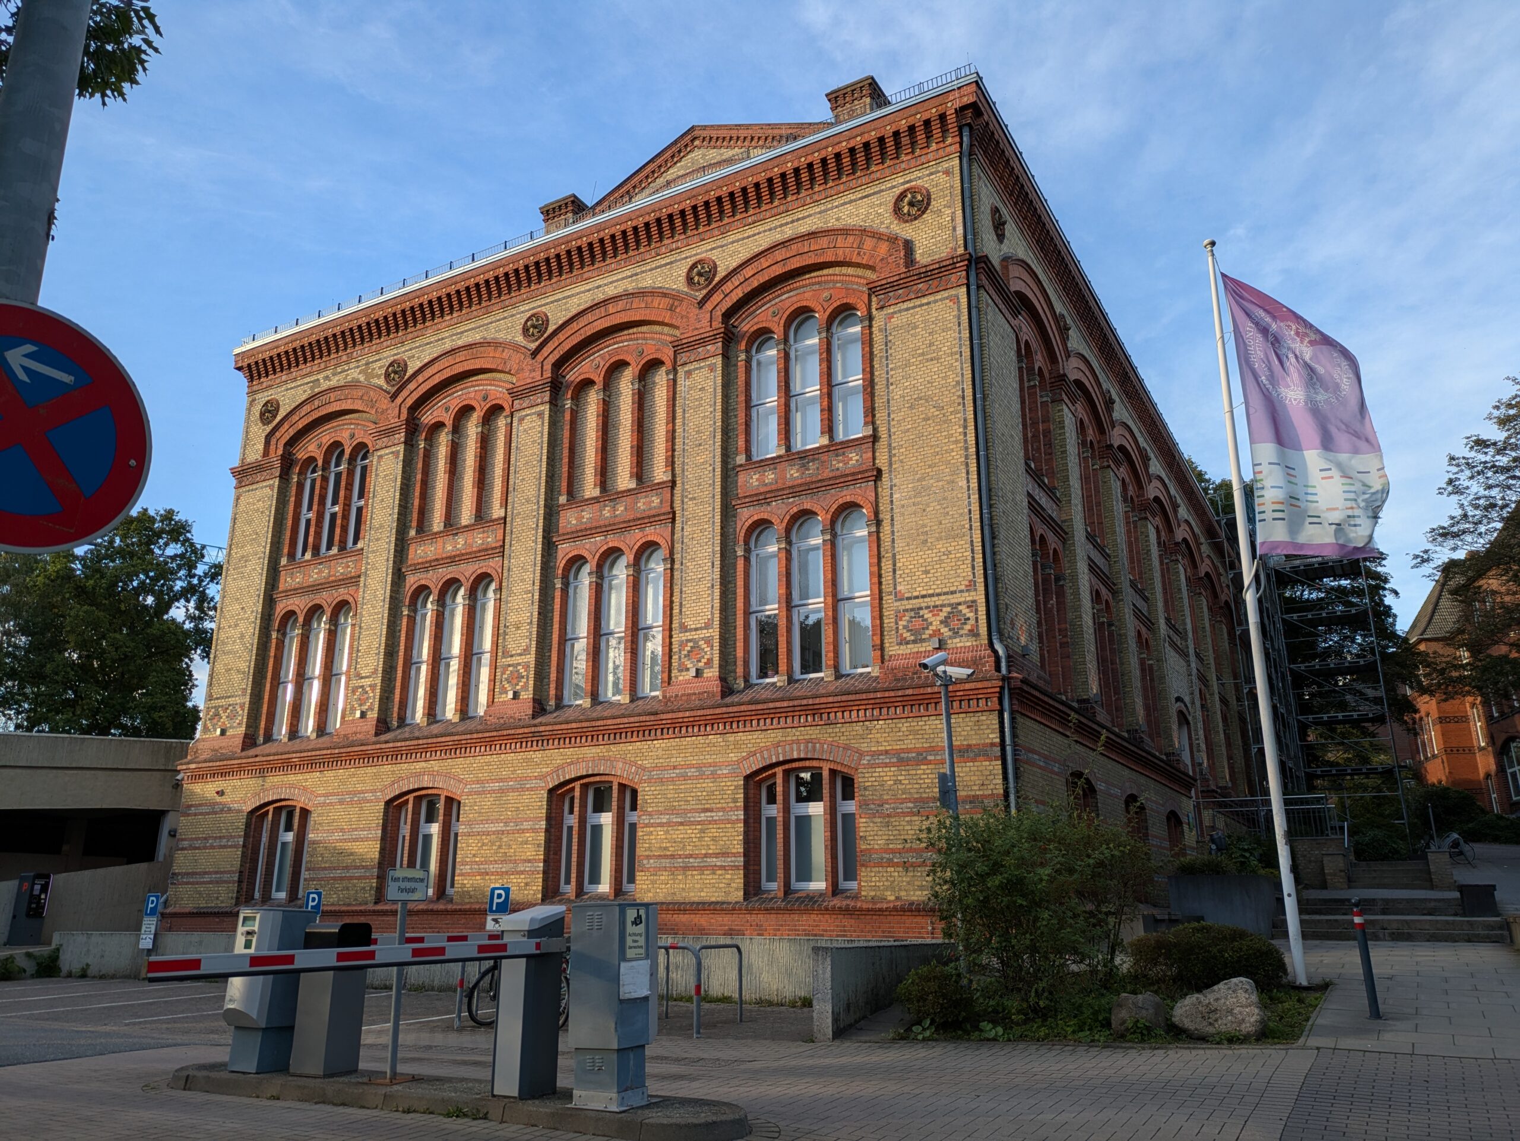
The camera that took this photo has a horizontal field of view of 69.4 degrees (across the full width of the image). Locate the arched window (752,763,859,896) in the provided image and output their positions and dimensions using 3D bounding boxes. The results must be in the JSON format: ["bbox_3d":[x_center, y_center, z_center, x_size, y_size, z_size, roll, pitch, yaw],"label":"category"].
[{"bbox_3d":[0.789,4.629,19.670,2.250,2.280,0.320,-10,-19,28],"label":"arched window"}]

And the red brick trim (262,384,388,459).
[{"bbox_3d":[-11.797,-4.158,30.106,4.950,1.420,0.400,-10,-19,28],"label":"red brick trim"}]

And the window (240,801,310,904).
[{"bbox_3d":[-11.593,6.892,26.852,2.380,2.500,0.350,-10,-19,28],"label":"window"}]

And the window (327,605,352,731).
[{"bbox_3d":[-10.541,2.475,27.911,0.780,3.280,0.170,-10,-20,28],"label":"window"}]

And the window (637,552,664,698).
[{"bbox_3d":[-2.302,1.041,23.686,0.800,3.330,0.250,-10,-19,28],"label":"window"}]

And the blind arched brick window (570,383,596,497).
[{"bbox_3d":[-3.451,-2.638,21.927,0.620,2.470,0.180,-9,-19,28],"label":"blind arched brick window"}]

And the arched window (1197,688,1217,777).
[{"bbox_3d":[16.364,5.953,40.190,0.300,3.200,0.900,-10,-19,28],"label":"arched window"}]

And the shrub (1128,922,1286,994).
[{"bbox_3d":[4.611,3.992,11.325,1.520,0.680,1.250,-7,-18,20],"label":"shrub"}]

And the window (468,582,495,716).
[{"bbox_3d":[-5.502,1.494,21.933,0.620,2.850,0.200,-9,-19,28],"label":"window"}]

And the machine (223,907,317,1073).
[{"bbox_3d":[-3.772,3.194,8.396,0.370,1.160,0.490,-10,-19,28],"label":"machine"}]

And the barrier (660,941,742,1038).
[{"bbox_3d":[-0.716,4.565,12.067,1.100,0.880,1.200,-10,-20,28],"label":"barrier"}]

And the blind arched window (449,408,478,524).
[{"bbox_3d":[-7.313,-2.601,27.270,0.740,3.120,0.220,-10,-19,28],"label":"blind arched window"}]

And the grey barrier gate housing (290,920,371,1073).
[{"bbox_3d":[-3.545,3.535,9.107,0.353,1.170,0.384,-7,-18,23],"label":"grey barrier gate housing"}]

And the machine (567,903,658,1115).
[{"bbox_3d":[-0.906,2.734,6.978,0.390,1.180,0.490,-10,-19,28],"label":"machine"}]

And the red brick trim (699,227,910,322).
[{"bbox_3d":[0.805,-6.179,22.919,4.850,1.400,0.420,-10,-20,28],"label":"red brick trim"}]

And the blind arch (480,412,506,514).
[{"bbox_3d":[-6.556,-2.720,27.204,0.820,2.950,0.270,-10,-19,28],"label":"blind arch"}]

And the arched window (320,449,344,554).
[{"bbox_3d":[-9.849,-1.669,25.458,0.640,2.620,0.200,-9,-19,28],"label":"arched window"}]

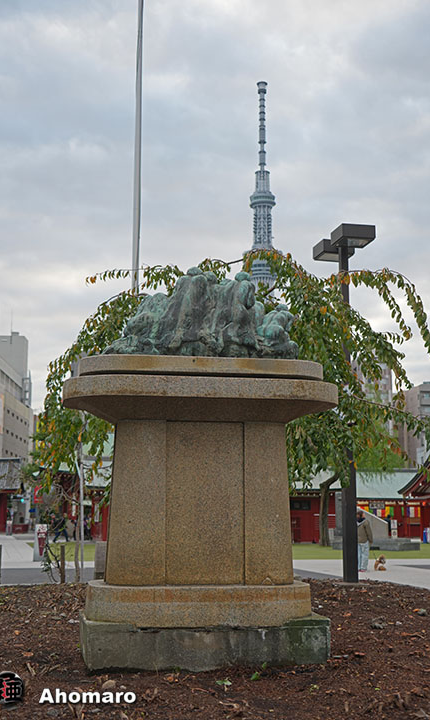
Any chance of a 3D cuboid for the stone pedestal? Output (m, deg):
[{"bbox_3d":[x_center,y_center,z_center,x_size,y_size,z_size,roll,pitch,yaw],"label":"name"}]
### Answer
[{"bbox_3d":[-0.128,1.250,8.104,2.330,2.402,1.262,2,-9,-11],"label":"stone pedestal"}]

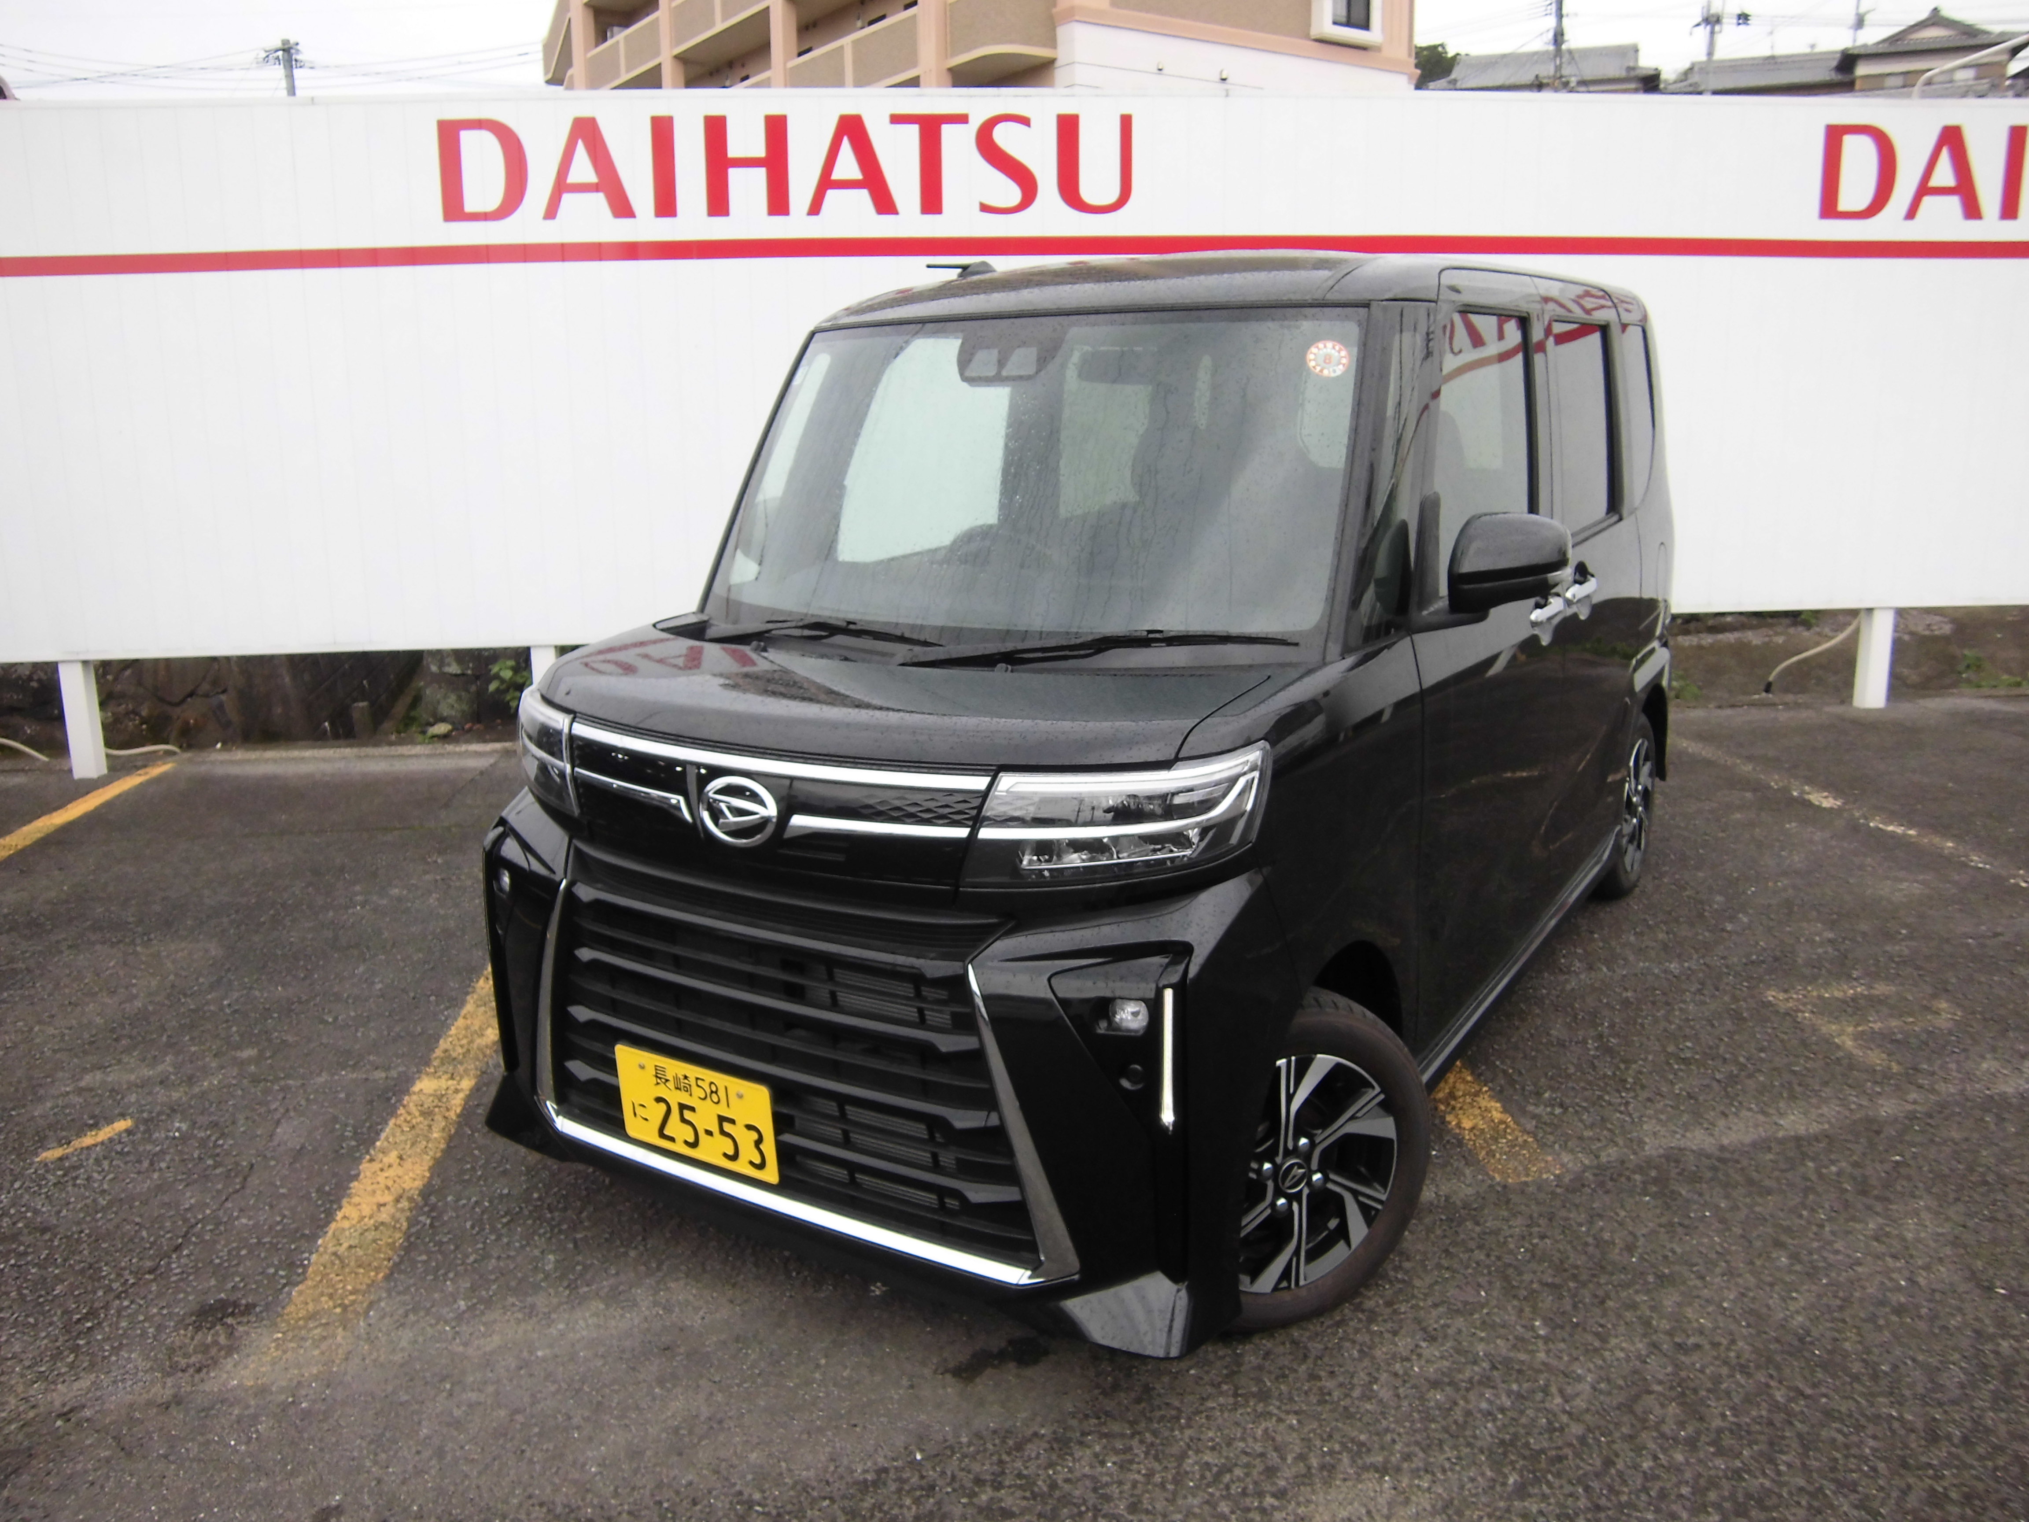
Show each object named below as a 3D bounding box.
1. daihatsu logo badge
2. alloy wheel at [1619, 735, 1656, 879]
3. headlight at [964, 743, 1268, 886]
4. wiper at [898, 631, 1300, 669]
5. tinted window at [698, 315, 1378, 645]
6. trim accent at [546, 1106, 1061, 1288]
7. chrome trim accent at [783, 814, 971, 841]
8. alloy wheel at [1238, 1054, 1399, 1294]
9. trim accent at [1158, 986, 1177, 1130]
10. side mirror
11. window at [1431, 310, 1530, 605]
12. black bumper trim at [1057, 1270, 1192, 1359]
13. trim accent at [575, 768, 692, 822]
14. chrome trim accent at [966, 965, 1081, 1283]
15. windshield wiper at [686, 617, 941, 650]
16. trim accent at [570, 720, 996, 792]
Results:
[{"bbox_3d":[-0.411,0.075,2.279,0.157,0.106,0.022,7,8,33],"label":"daihatsu logo badge"},{"bbox_3d":[1.781,0.125,4.496,0.125,0.410,0.410,7,16,31],"label":"alloy wheel"},{"bbox_3d":[0.140,0.078,2.048,0.320,0.170,0.285,7,16,31],"label":"headlight"},{"bbox_3d":[0.123,-0.178,2.498,0.700,0.075,0.070,4,15,23],"label":"wiper"},{"bbox_3d":[-0.014,-0.521,2.783,1.310,0.635,0.110,7,-15,33],"label":"tinted window"},{"bbox_3d":[-0.377,0.657,2.355,0.985,0.060,0.065,7,16,31],"label":"trim accent"},{"bbox_3d":[-0.193,0.100,2.171,0.325,0.050,0.030,5,10,28],"label":"chrome trim accent"},{"bbox_3d":[0.431,0.653,2.479,0.410,0.410,0.125,-8,15,-25],"label":"alloy wheel"},{"bbox_3d":[0.210,0.398,2.042,0.025,0.210,0.025,4,15,23],"label":"trim accent"},{"bbox_3d":[0.815,-0.329,2.499,0.185,0.160,0.120,7,16,31],"label":"side mirror"},{"bbox_3d":[0.914,-0.609,2.960,0.040,0.520,0.630,1,13,34],"label":"window"},{"bbox_3d":[0.161,0.762,2.132,0.175,0.150,0.125,7,16,31],"label":"black bumper trim"},{"bbox_3d":[-0.608,0.051,2.439,0.310,0.050,0.030,9,12,37],"label":"trim accent"},{"bbox_3d":[0.000,0.510,2.117,0.098,0.480,0.050,-8,7,35],"label":"chrome trim accent"},{"bbox_3d":[-0.386,-0.225,2.802,0.640,0.070,0.075,8,17,35],"label":"windshield wiper"},{"bbox_3d":[-0.387,0.000,2.212,0.800,0.035,0.085,7,16,31],"label":"trim accent"}]

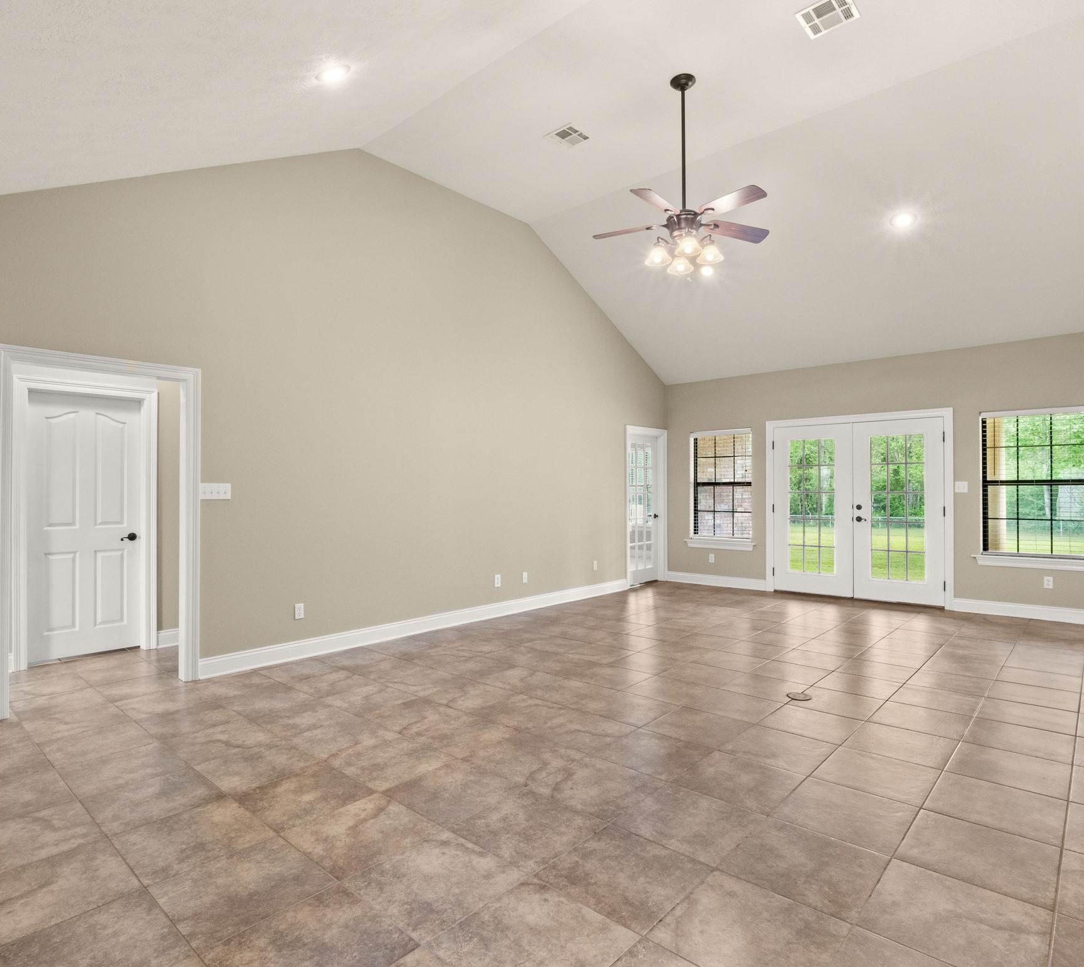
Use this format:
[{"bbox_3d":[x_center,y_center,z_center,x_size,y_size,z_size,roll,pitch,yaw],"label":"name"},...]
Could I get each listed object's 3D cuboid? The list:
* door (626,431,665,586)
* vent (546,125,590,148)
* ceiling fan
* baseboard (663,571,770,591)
[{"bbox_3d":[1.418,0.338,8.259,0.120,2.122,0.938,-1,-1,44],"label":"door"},{"bbox_3d":[0.231,-2.875,4.958,0.300,0.030,0.300,-1,-1,40],"label":"vent"},{"bbox_3d":[1.016,-2.191,4.258,1.310,1.407,1.310,-1,-1,40],"label":"ceiling fan"},{"bbox_3d":[2.360,1.324,8.133,1.391,0.140,0.020,-1,-1,38],"label":"baseboard"}]

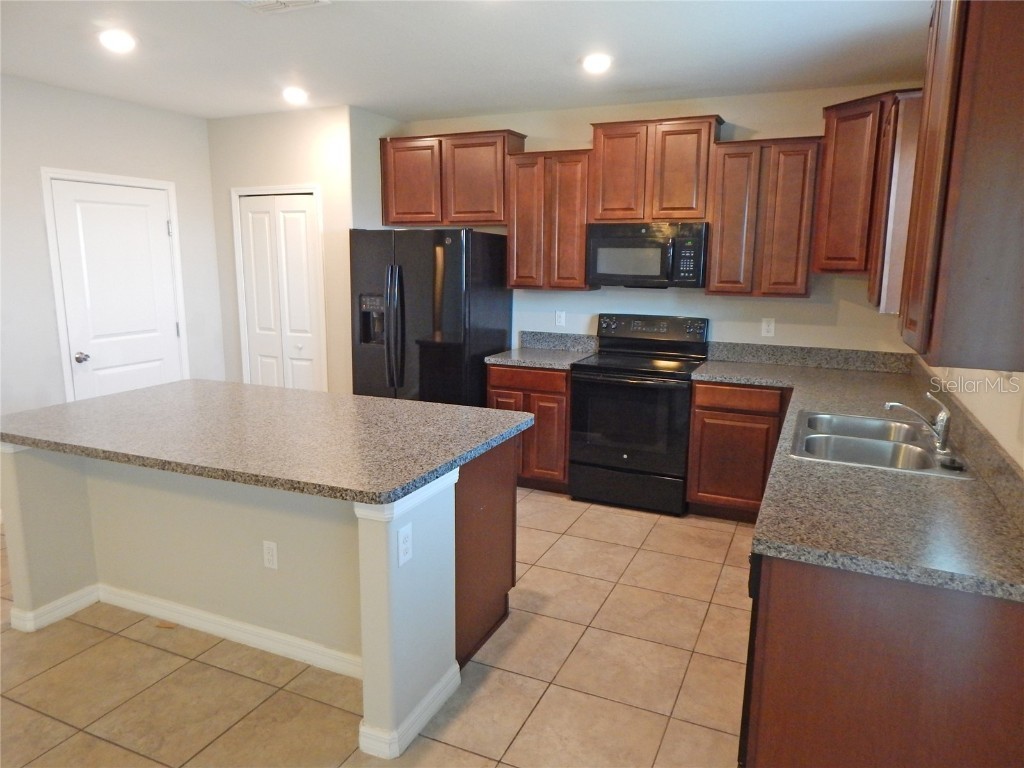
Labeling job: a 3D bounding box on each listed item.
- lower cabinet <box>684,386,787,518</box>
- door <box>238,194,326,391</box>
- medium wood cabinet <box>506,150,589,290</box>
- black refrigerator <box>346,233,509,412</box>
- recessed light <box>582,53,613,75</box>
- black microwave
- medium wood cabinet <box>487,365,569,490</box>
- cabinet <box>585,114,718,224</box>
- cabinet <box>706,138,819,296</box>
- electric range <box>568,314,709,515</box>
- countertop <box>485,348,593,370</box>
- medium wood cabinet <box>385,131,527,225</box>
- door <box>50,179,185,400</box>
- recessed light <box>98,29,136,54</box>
[{"bbox_3d":[1.466,0.381,4.136,0.566,0.875,0.618,5,11,24],"label":"lower cabinet"},{"bbox_3d":[-1.829,-0.453,5.222,0.750,2.030,0.050,6,11,24],"label":"door"},{"bbox_3d":[0.314,-1.122,4.568,0.593,0.901,0.342,5,11,24],"label":"medium wood cabinet"},{"bbox_3d":[-0.579,-0.229,4.839,0.919,1.774,0.810,5,11,24],"label":"black refrigerator"},{"bbox_3d":[0.468,-1.756,3.569,0.170,0.030,0.170,6,11,24],"label":"recessed light"},{"bbox_3d":[0.911,-0.845,4.319,0.757,0.402,0.400,6,11,24],"label":"black microwave"},{"bbox_3d":[0.240,0.265,4.693,0.600,0.875,0.618,5,11,24],"label":"medium wood cabinet"},{"bbox_3d":[0.943,-1.357,4.256,0.790,0.634,0.330,6,11,24],"label":"cabinet"},{"bbox_3d":[1.559,-1.007,4.027,0.608,0.914,0.326,6,11,24],"label":"cabinet"},{"bbox_3d":[0.847,0.170,4.349,0.759,1.199,0.650,5,11,24],"label":"electric range"},{"bbox_3d":[0.237,-0.183,4.602,0.617,0.039,0.622,5,11,24],"label":"countertop"},{"bbox_3d":[-0.440,-1.502,4.883,1.087,0.640,0.330,6,11,24],"label":"medium wood cabinet"},{"bbox_3d":[-2.739,-0.358,4.645,0.050,2.035,0.823,5,11,24],"label":"door"},{"bbox_3d":[-2.019,-1.755,3.334,0.170,0.030,0.170,6,11,24],"label":"recessed light"}]

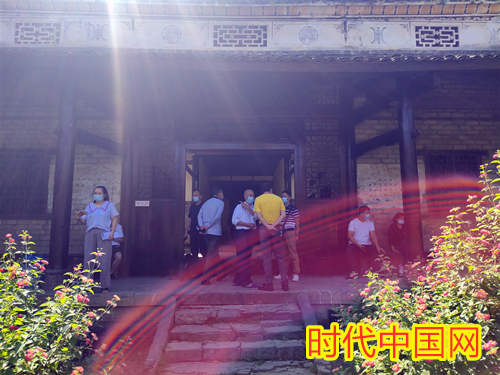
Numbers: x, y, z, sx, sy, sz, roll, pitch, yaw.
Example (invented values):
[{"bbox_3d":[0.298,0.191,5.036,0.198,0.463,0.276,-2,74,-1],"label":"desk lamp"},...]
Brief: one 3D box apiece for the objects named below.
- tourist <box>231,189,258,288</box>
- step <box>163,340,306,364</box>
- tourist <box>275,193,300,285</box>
[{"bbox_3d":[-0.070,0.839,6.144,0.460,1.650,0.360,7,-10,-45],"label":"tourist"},{"bbox_3d":[-0.172,2.060,4.559,1.773,0.160,0.380,0,-7,-2],"label":"step"},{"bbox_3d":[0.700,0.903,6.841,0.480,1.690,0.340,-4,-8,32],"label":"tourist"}]

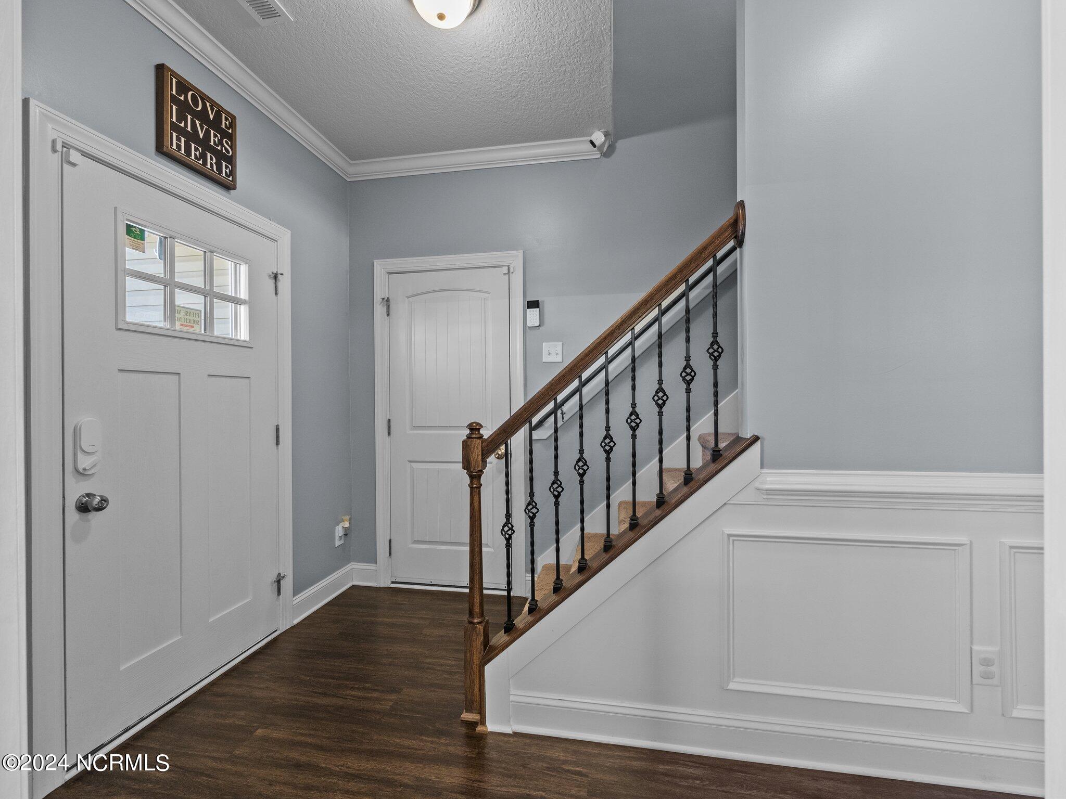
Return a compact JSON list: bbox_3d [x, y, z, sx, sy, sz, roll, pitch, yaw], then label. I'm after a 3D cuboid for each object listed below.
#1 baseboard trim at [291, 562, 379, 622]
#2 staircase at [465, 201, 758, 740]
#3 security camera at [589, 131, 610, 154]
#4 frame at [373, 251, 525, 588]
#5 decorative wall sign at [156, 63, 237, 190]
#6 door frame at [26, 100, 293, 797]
[{"bbox_3d":[-1.188,1.172,2.640,0.226,0.147,0.522,0,0,10],"label":"baseboard trim"},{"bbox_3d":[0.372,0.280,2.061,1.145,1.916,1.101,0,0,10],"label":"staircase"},{"bbox_3d":[0.392,-1.517,2.538,0.120,0.100,0.085,-37,-2,2],"label":"security camera"},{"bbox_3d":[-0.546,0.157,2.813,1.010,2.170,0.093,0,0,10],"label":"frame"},{"bbox_3d":[-1.450,-1.165,1.880,0.035,0.337,0.333,0,0,10],"label":"decorative wall sign"},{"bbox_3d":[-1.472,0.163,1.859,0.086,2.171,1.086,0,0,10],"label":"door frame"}]

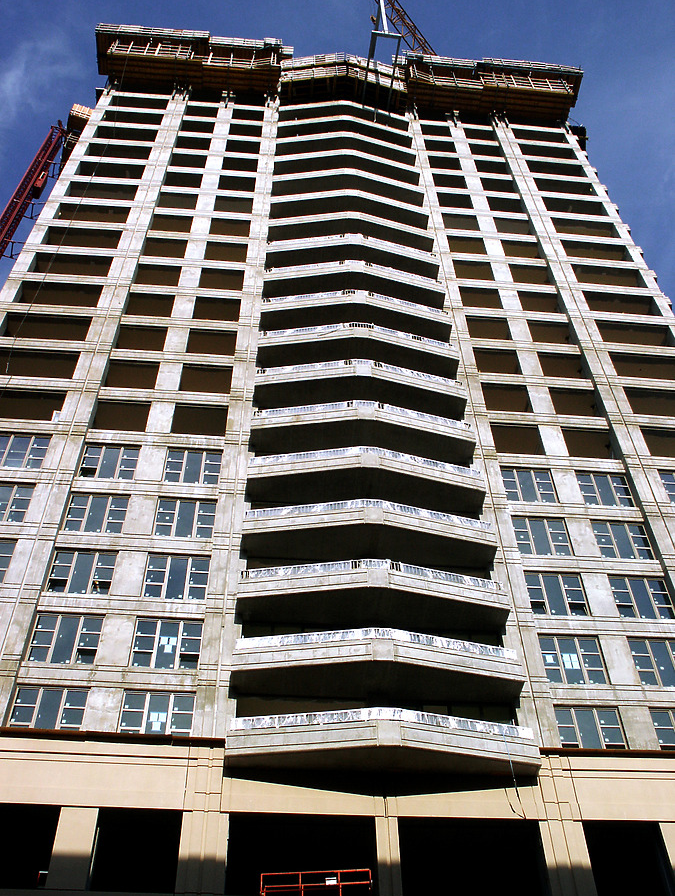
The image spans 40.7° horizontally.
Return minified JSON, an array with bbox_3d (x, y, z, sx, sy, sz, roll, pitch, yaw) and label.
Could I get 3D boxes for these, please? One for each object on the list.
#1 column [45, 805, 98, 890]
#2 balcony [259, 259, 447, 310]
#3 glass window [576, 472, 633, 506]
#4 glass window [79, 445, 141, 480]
[{"bbox_3d":[-7.272,11.211,25.129,1.092,2.449,0.738,3,-49,-4],"label":"column"},{"bbox_3d":[0.918,-8.631,47.767,9.512,1.314,2.224,3,-49,-4],"label":"balcony"},{"bbox_3d":[11.251,1.843,38.348,2.243,1.971,0.133,3,-49,-4],"label":"glass window"},{"bbox_3d":[-9.172,0.666,36.794,2.274,1.971,0.133,3,-49,-4],"label":"glass window"}]

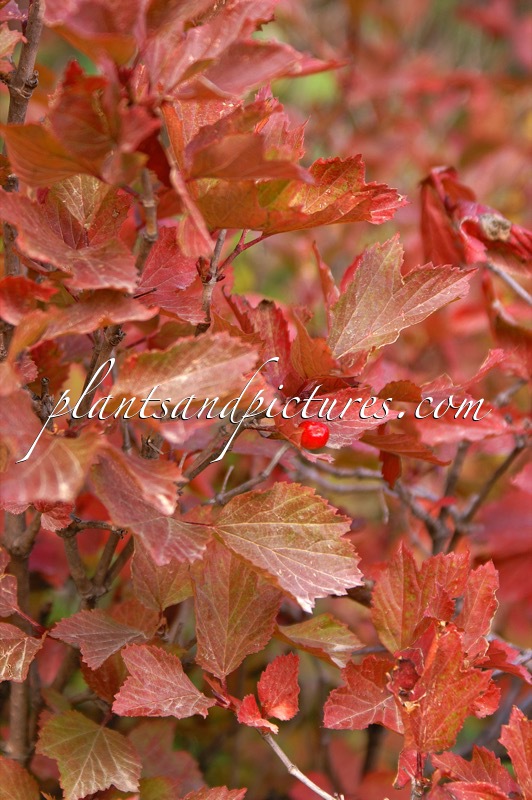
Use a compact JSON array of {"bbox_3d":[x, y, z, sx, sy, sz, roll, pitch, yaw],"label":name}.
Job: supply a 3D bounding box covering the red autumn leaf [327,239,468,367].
[{"bbox_3d":[0.052,-0.037,0.775,0.059,0.036,0.013,-28,-18,-7],"label":"red autumn leaf"}]

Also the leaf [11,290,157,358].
[{"bbox_3d":[-0.065,-0.027,0.710,0.051,0.015,0.028,-17,21,-3],"label":"leaf"}]

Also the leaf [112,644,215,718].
[{"bbox_3d":[-0.041,0.113,0.800,0.041,0.012,0.037,4,53,3],"label":"leaf"}]

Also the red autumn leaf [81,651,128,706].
[{"bbox_3d":[-0.066,0.115,0.824,0.023,0.025,0.008,-11,-24,-5],"label":"red autumn leaf"}]

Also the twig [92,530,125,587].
[{"bbox_3d":[-0.062,0.063,0.790,0.005,0.024,0.005,25,3,0],"label":"twig"}]

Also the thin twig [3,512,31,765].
[{"bbox_3d":[-0.102,0.098,0.820,0.009,0.103,0.009,-1,6,0],"label":"thin twig"}]

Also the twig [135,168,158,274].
[{"bbox_3d":[-0.044,-0.066,0.741,0.007,0.040,0.006,5,6,0],"label":"twig"}]

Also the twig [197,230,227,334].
[{"bbox_3d":[-0.022,-0.047,0.800,0.005,0.043,0.005,11,0,0],"label":"twig"}]

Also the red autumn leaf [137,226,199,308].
[{"bbox_3d":[-0.037,-0.049,0.751,0.027,0.033,0.013,-2,19,-5],"label":"red autumn leaf"}]

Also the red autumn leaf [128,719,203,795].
[{"bbox_3d":[-0.043,0.154,0.864,0.032,0.036,0.010,-10,-30,-6],"label":"red autumn leaf"}]

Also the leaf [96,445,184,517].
[{"bbox_3d":[-0.048,0.031,0.760,0.034,0.014,0.030,26,47,17],"label":"leaf"}]

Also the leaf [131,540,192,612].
[{"bbox_3d":[-0.041,0.067,0.780,0.025,0.032,0.011,0,-12,0],"label":"leaf"}]

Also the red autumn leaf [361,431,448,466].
[{"bbox_3d":[0.054,0.018,0.775,0.034,0.008,0.020,18,14,3],"label":"red autumn leaf"}]

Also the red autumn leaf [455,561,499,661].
[{"bbox_3d":[0.078,0.078,0.736,0.016,0.036,0.010,14,6,26],"label":"red autumn leaf"}]

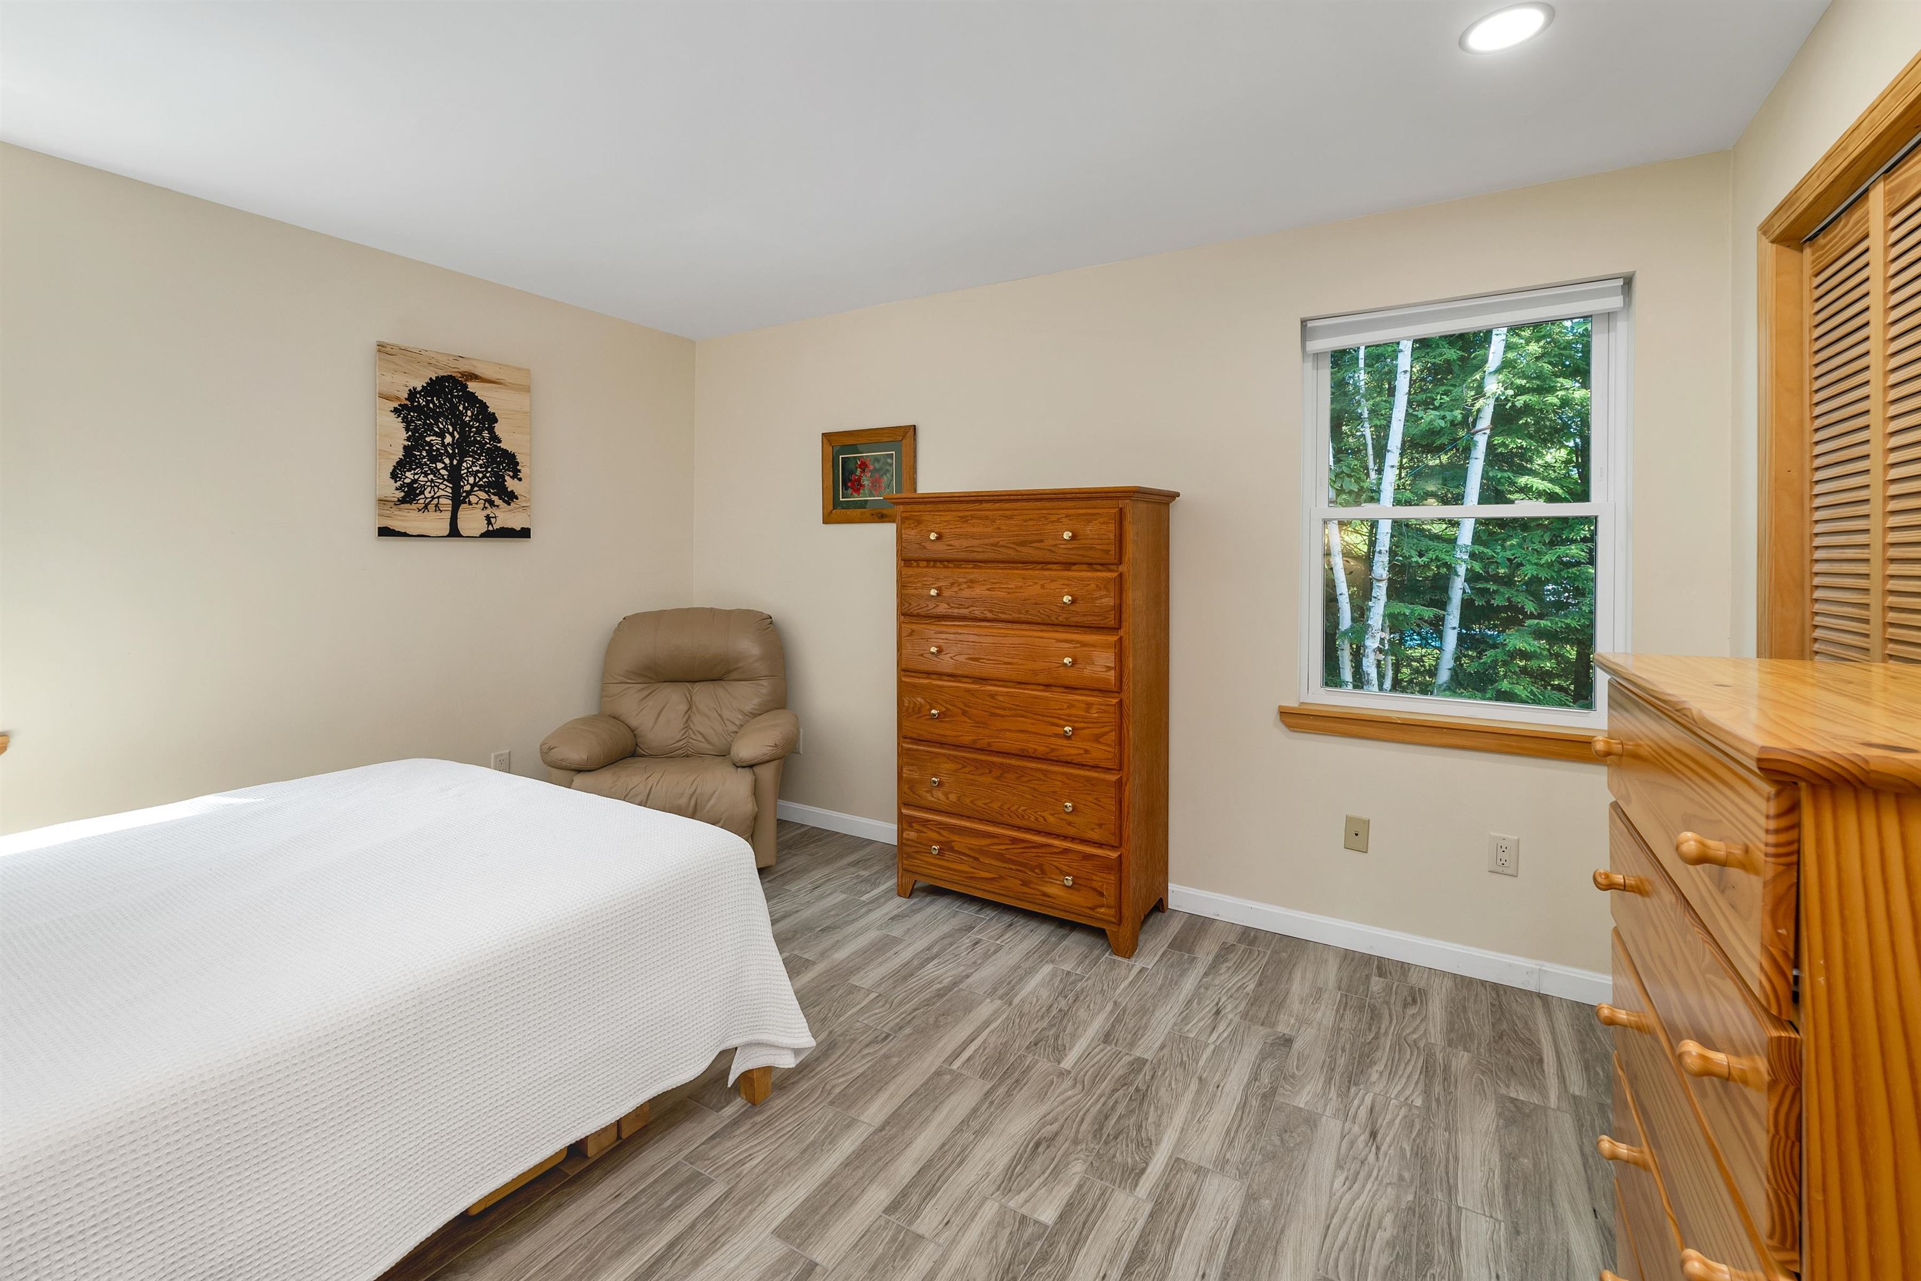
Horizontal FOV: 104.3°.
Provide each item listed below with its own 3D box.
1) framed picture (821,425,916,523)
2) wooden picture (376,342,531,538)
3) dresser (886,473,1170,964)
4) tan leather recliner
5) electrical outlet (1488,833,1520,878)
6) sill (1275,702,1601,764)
[{"bbox_3d":[-0.416,-0.737,3.379,0.520,0.415,0.025,3,5,30],"label":"framed picture"},{"bbox_3d":[-1.967,-0.753,2.928,0.025,0.712,0.555,3,5,30],"label":"wooden picture"},{"bbox_3d":[0.250,0.244,2.767,0.963,1.520,0.446,3,5,30],"label":"dresser"},{"bbox_3d":[-1.262,0.416,3.453,0.970,1.060,0.880,-1,5,-12],"label":"tan leather recliner"},{"bbox_3d":[1.654,0.654,2.273,0.076,0.121,0.008,3,5,30],"label":"electrical outlet"},{"bbox_3d":[1.517,0.292,2.324,0.960,0.092,0.090,3,5,30],"label":"sill"}]

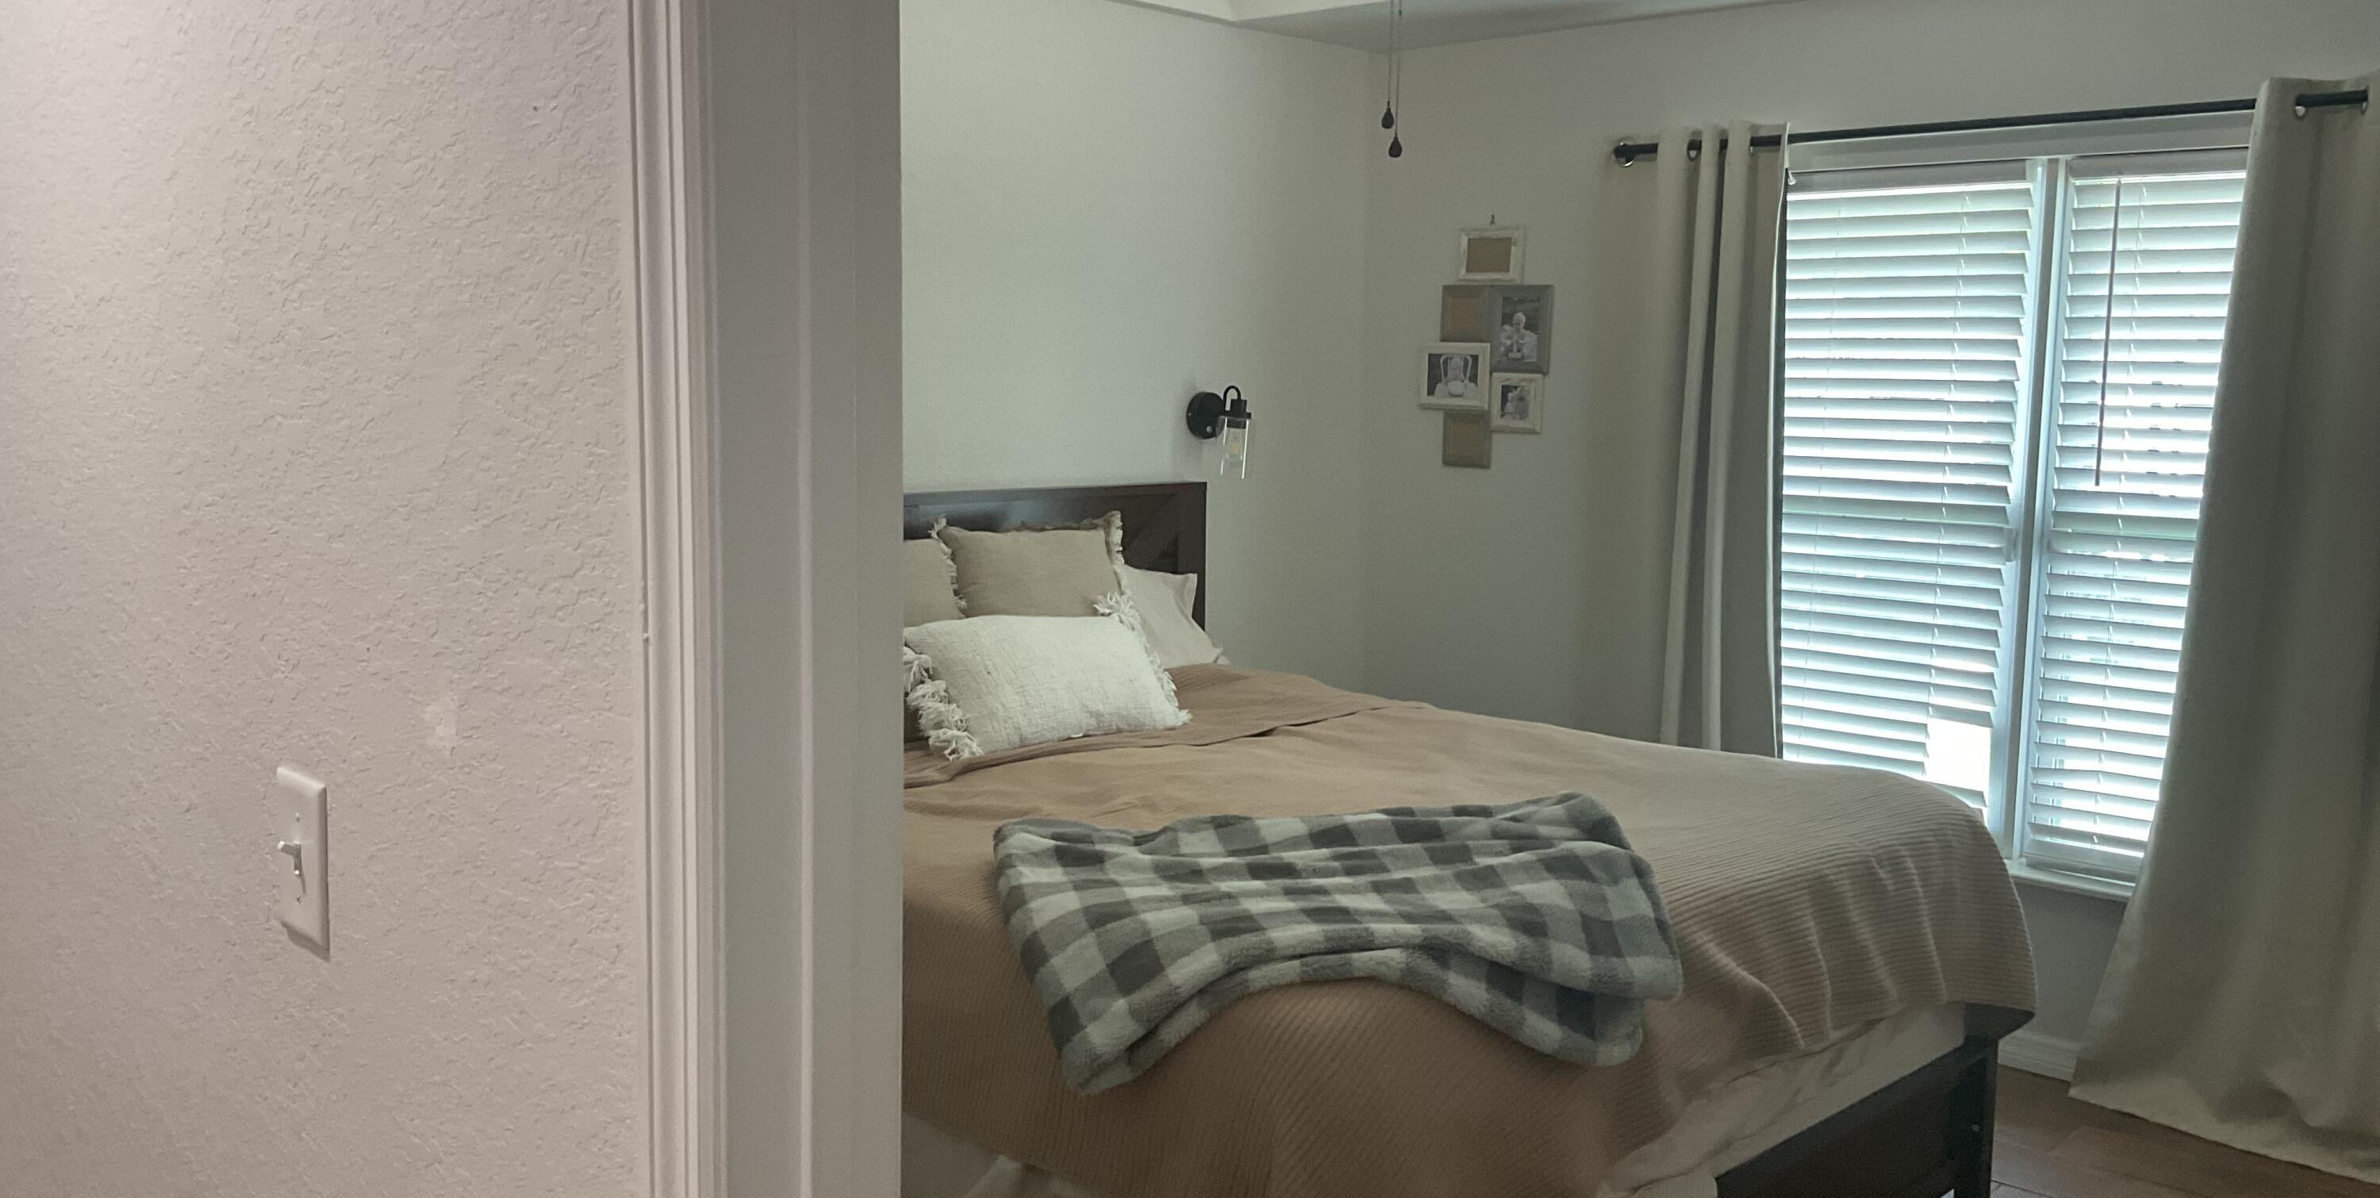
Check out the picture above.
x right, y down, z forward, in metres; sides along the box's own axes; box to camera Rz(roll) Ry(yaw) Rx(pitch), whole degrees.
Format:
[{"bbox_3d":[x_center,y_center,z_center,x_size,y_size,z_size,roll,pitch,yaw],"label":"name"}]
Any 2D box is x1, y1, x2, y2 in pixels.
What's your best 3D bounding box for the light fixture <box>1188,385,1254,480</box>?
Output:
[{"bbox_3d":[0.096,-0.442,5.270,0.125,0.245,0.155,-6,10,-44],"label":"light fixture"}]

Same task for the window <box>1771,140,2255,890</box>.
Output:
[{"bbox_3d":[1.879,-0.177,4.452,0.120,1.590,1.324,-6,10,-44],"label":"window"}]

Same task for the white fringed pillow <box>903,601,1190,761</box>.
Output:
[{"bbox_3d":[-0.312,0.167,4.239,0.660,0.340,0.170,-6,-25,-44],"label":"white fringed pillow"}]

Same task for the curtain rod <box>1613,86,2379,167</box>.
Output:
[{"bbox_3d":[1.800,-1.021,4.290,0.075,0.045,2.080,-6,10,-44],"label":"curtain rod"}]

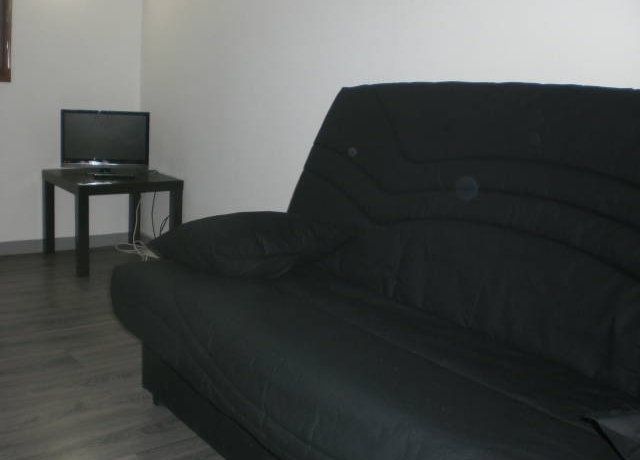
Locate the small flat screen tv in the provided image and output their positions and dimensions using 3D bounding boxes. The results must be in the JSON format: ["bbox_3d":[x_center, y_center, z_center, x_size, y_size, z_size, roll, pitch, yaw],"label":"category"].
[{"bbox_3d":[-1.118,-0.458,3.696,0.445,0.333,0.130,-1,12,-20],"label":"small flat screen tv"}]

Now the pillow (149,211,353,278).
[{"bbox_3d":[-0.227,0.024,2.247,0.510,0.180,0.430,-3,13,-28],"label":"pillow"}]

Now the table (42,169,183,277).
[{"bbox_3d":[-1.107,-0.066,3.740,0.550,0.450,0.550,-6,15,-38],"label":"table"}]

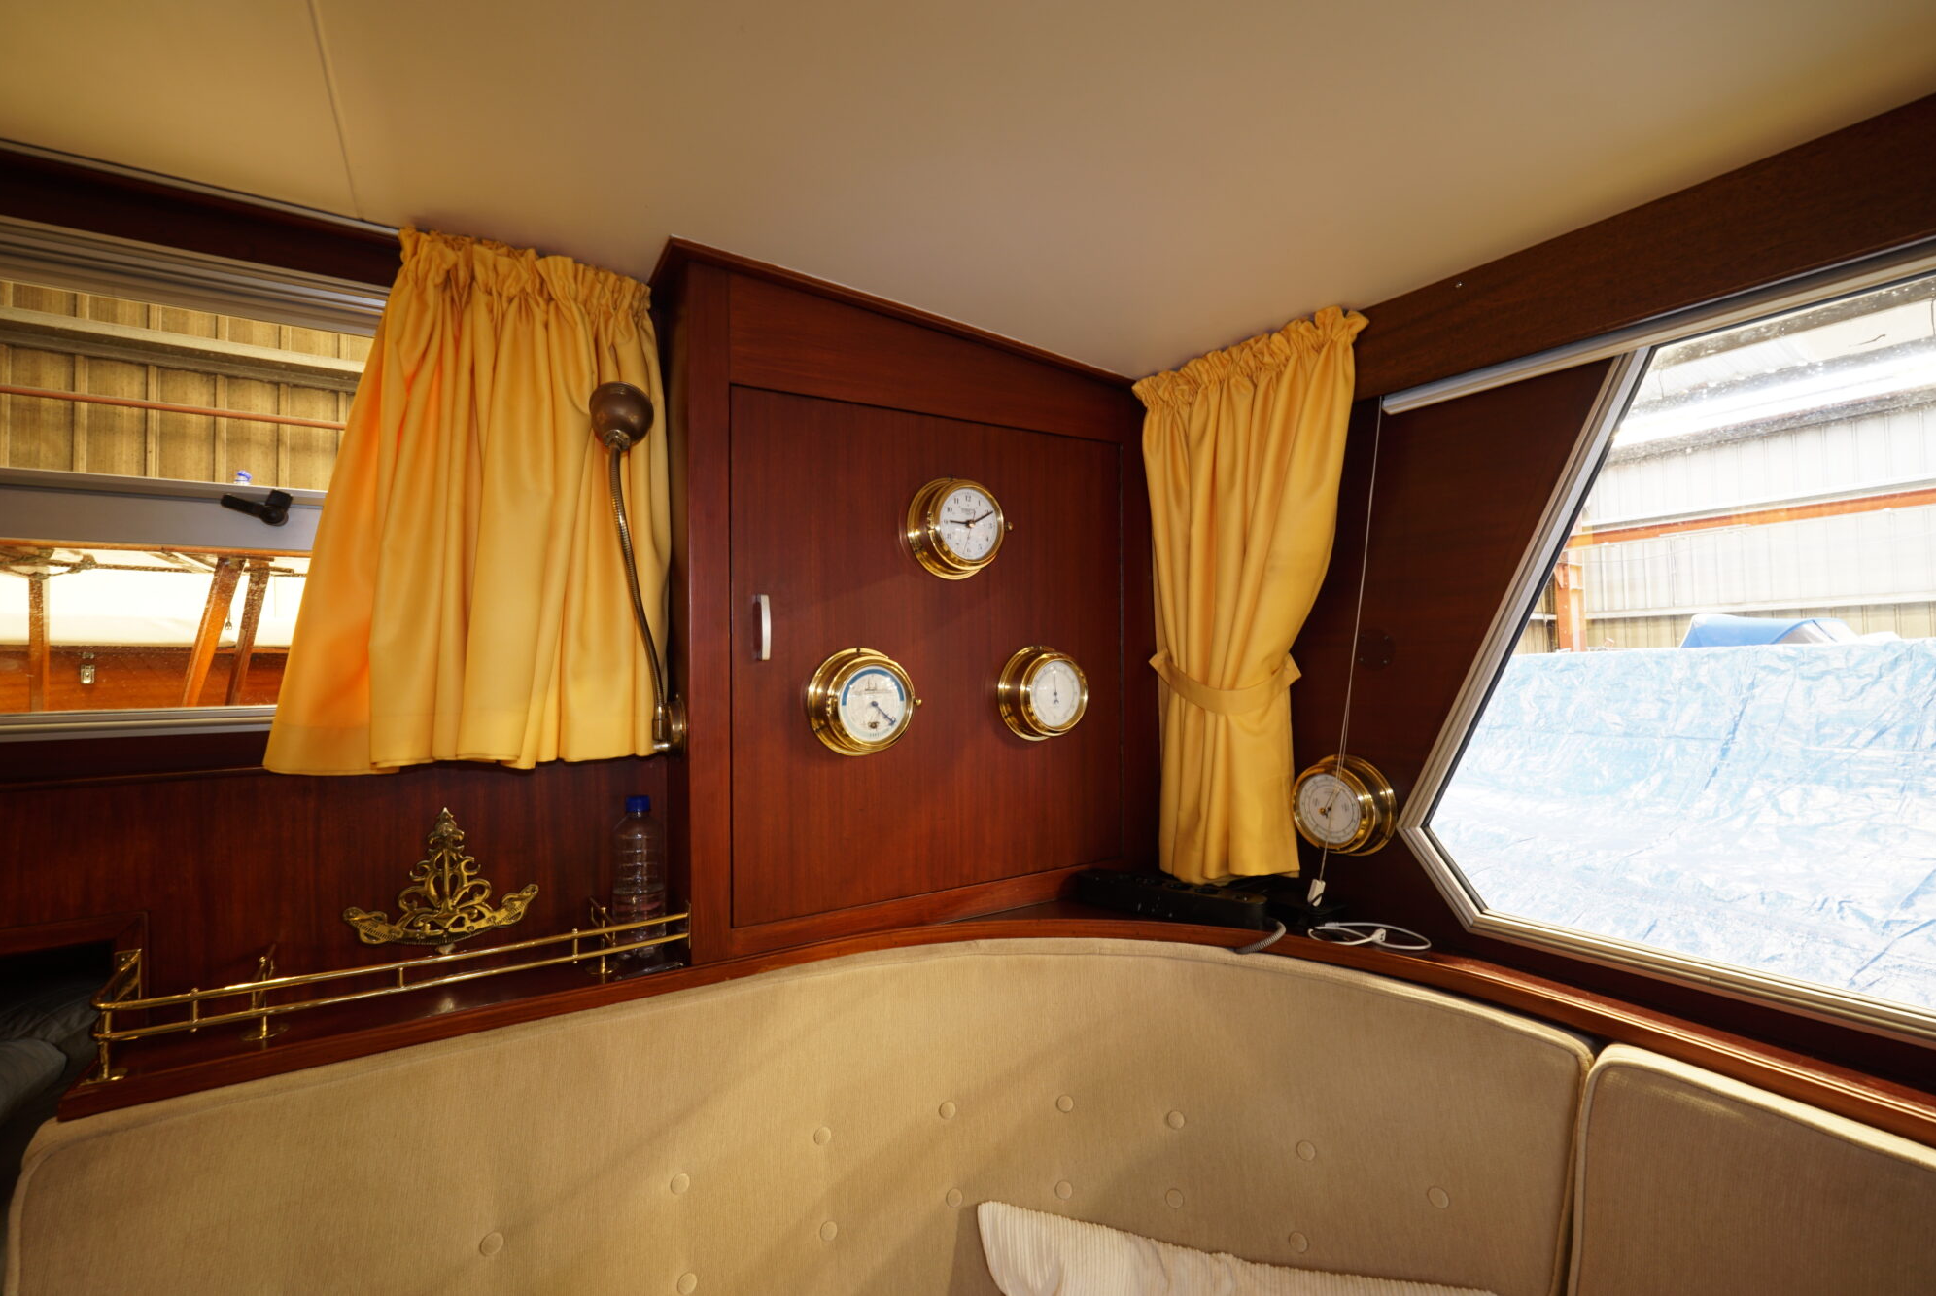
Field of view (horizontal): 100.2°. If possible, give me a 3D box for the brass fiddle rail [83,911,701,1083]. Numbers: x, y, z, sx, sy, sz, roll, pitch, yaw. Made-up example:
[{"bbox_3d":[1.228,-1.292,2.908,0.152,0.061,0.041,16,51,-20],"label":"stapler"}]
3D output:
[{"bbox_3d":[-0.619,0.358,0.936,0.555,0.080,0.125,0,0,-30],"label":"brass fiddle rail"}]

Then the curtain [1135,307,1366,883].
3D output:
[{"bbox_3d":[0.424,-0.035,1.215,0.110,0.815,0.400,0,0,-30],"label":"curtain"}]

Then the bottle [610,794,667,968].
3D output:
[{"bbox_3d":[-0.427,0.296,1.055,0.065,0.210,0.065,0,0,-30],"label":"bottle"}]

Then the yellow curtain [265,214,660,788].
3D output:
[{"bbox_3d":[-0.590,-0.180,0.999,0.420,0.635,0.085,0,0,-30],"label":"yellow curtain"}]

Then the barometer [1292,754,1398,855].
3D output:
[{"bbox_3d":[0.534,0.228,1.166,0.054,0.150,0.150,-8,4,-29],"label":"barometer"}]

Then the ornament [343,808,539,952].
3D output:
[{"bbox_3d":[-0.648,0.290,1.006,0.200,0.180,0.025,0,0,-30],"label":"ornament"}]

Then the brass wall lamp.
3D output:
[{"bbox_3d":[-0.426,-0.100,1.042,0.110,0.485,0.085,0,0,-30],"label":"brass wall lamp"}]

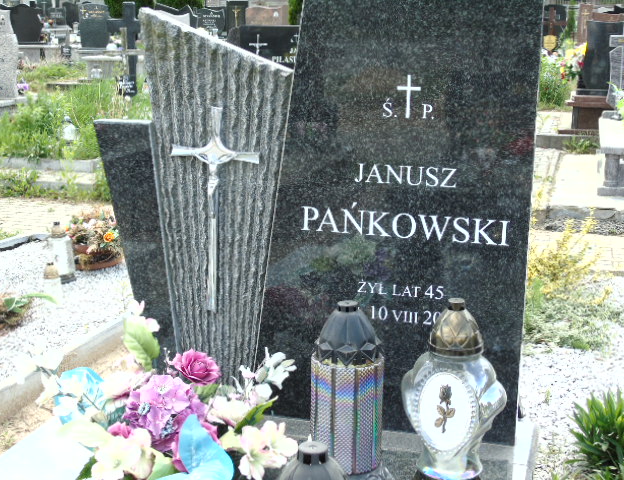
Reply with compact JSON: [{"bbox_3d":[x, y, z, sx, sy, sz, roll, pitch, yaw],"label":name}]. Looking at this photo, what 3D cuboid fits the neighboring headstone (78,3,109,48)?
[{"bbox_3d":[-3.934,-3.853,18.000,0.485,0.800,0.100,2,15,6],"label":"neighboring headstone"}]

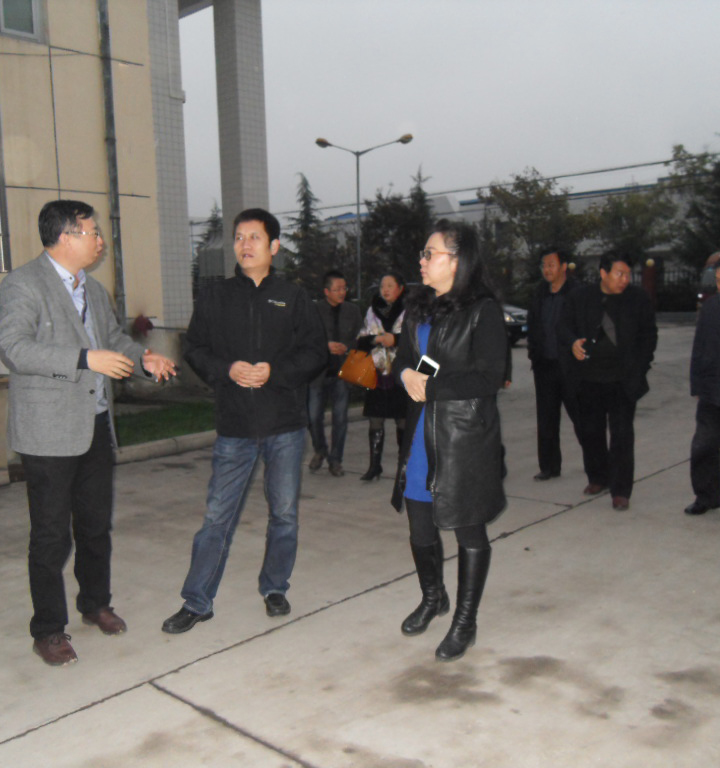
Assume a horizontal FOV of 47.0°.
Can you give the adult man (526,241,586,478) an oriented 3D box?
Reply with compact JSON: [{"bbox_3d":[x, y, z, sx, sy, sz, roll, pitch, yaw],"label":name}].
[{"bbox_3d":[1.475,-0.157,6.162,0.540,1.690,0.500,2,7,30],"label":"adult man"}]

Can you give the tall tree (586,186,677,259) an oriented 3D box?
[{"bbox_3d":[12.891,-6.160,39.312,4.400,6.312,4.400,0,6,18],"label":"tall tree"}]

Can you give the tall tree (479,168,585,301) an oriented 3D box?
[{"bbox_3d":[7.315,-5.591,34.324,4.600,6.546,4.600,-1,6,12],"label":"tall tree"}]

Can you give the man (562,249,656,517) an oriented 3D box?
[{"bbox_3d":[1.693,-0.043,5.598,0.620,1.680,0.450,1,6,27],"label":"man"}]

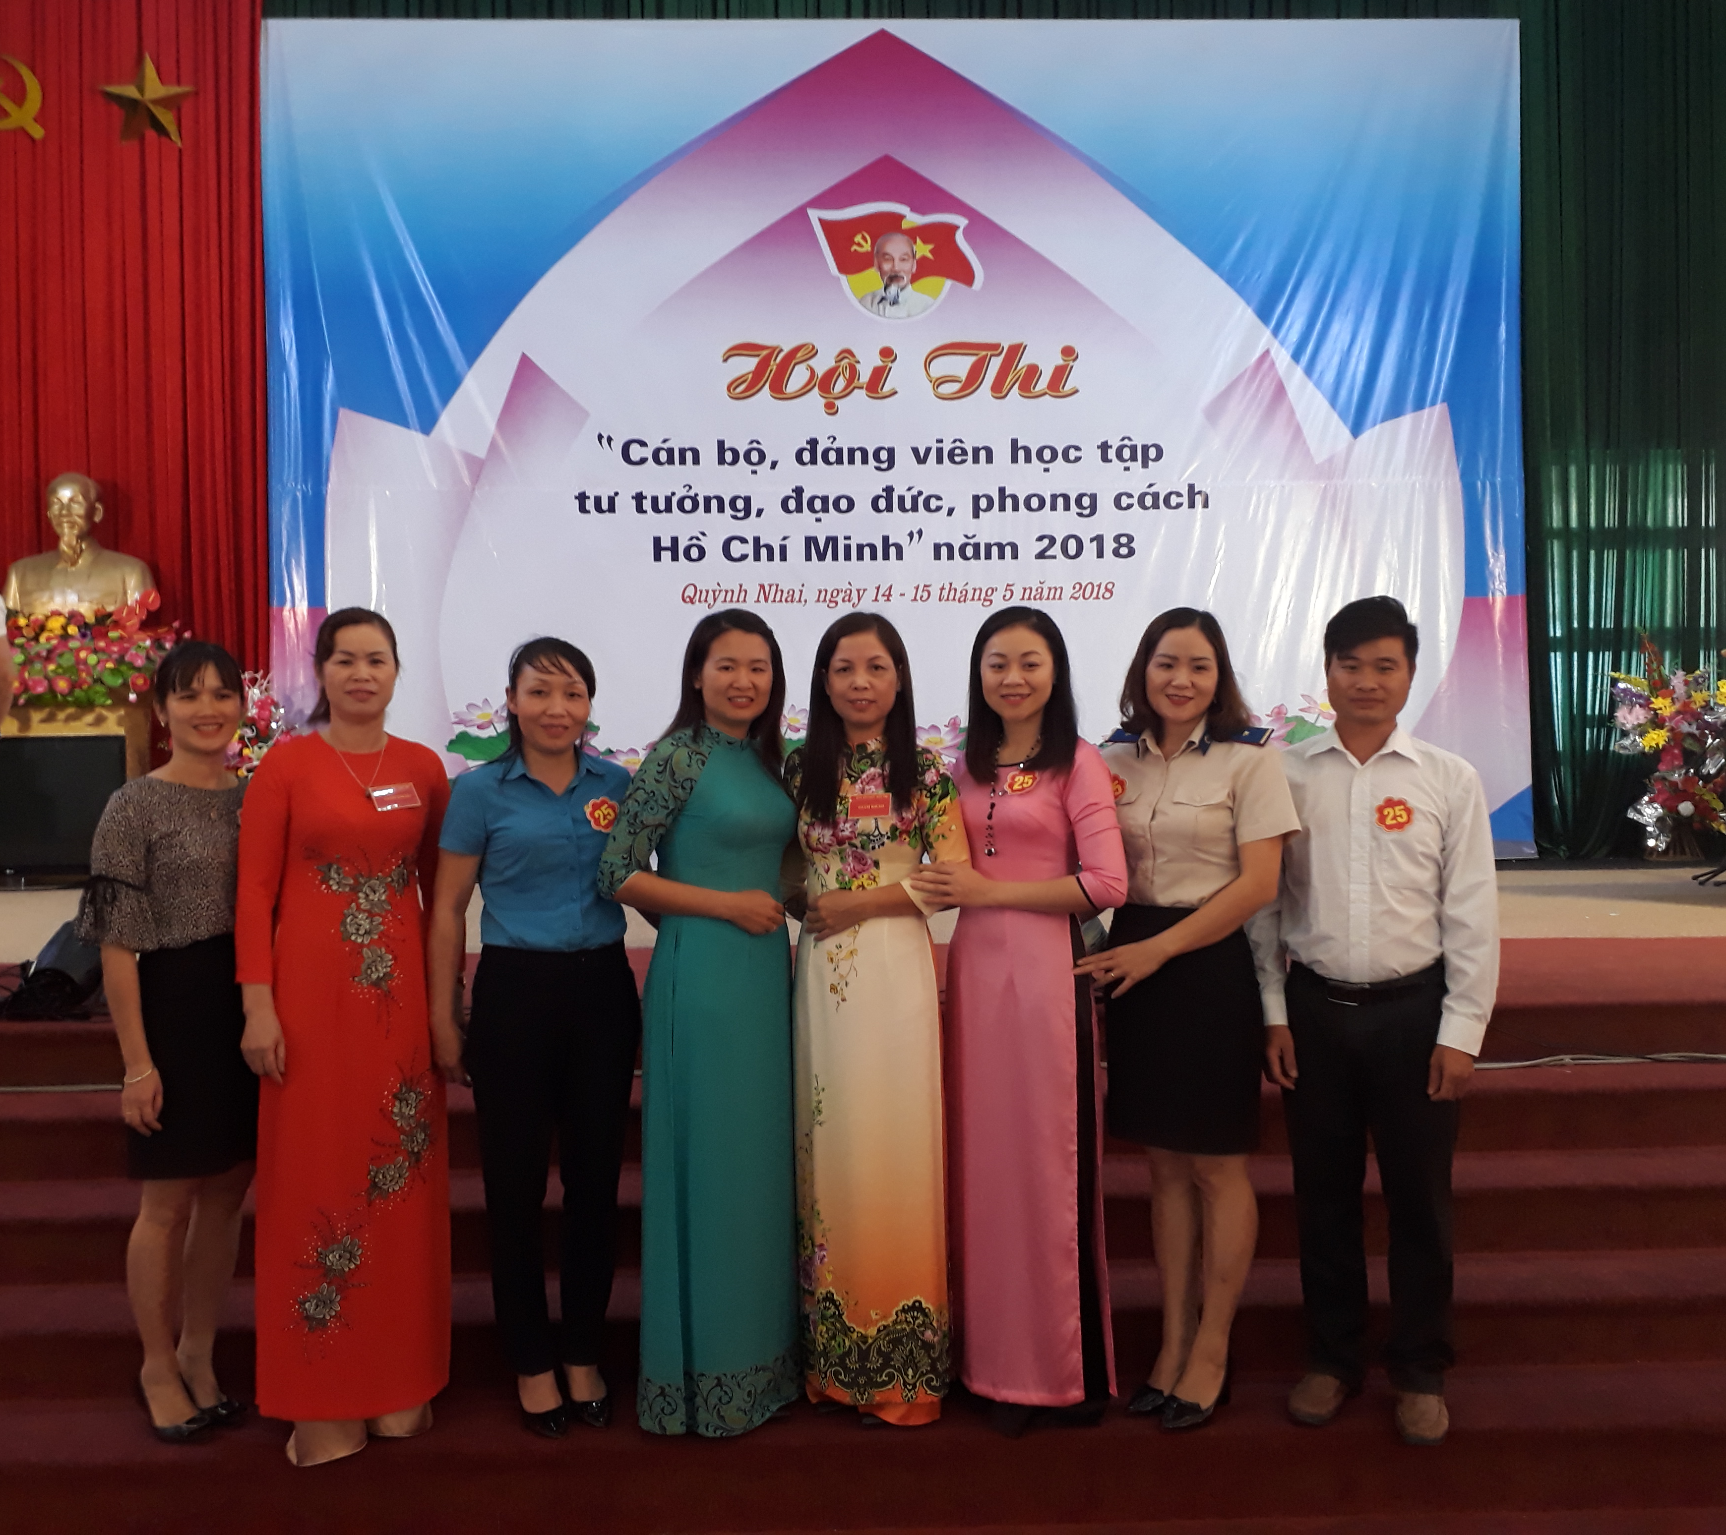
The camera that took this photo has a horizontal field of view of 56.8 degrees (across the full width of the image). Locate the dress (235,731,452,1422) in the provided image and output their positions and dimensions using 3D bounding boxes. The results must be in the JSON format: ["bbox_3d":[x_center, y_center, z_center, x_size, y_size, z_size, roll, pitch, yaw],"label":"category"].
[{"bbox_3d":[-0.989,0.562,3.100,0.430,1.340,0.320,-1,1,-12],"label":"dress"}]

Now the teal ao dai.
[{"bbox_3d":[-0.318,0.565,3.140,0.420,1.400,0.330,-1,1,-27],"label":"teal ao dai"}]

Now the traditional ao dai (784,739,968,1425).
[{"bbox_3d":[0.017,0.588,3.150,0.400,1.360,0.300,-1,1,-6],"label":"traditional ao dai"}]

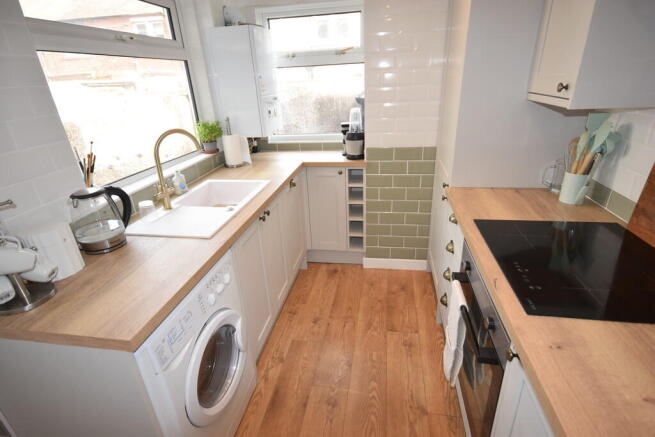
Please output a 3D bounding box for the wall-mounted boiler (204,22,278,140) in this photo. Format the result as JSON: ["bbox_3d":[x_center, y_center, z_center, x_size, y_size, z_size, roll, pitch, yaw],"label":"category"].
[{"bbox_3d":[-0.601,-1.004,2.473,0.340,0.700,0.385,1,24,10],"label":"wall-mounted boiler"}]

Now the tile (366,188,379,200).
[{"bbox_3d":[0.351,-0.188,2.535,0.098,0.100,0.009,1,24,10],"label":"tile"}]

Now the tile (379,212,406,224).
[{"bbox_3d":[0.508,0.004,2.573,0.199,0.100,0.009,1,24,10],"label":"tile"}]

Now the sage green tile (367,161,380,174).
[{"bbox_3d":[0.338,-0.374,2.406,0.091,0.099,0.010,2,24,10],"label":"sage green tile"}]

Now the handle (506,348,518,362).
[{"bbox_3d":[0.494,0.366,0.878,0.028,0.032,0.032,1,24,10],"label":"handle"}]

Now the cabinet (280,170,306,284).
[{"bbox_3d":[-0.504,0.061,2.402,0.560,0.700,0.440,1,24,11],"label":"cabinet"}]

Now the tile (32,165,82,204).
[{"bbox_3d":[-1.026,-0.127,1.253,0.009,0.099,0.186,1,24,10],"label":"tile"}]

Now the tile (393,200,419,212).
[{"bbox_3d":[0.601,-0.087,2.516,0.199,0.100,0.009,1,24,10],"label":"tile"}]

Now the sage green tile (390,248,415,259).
[{"bbox_3d":[0.625,0.287,2.695,0.200,0.100,0.009,1,24,10],"label":"sage green tile"}]

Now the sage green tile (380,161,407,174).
[{"bbox_3d":[0.481,-0.367,2.390,0.199,0.098,0.010,1,24,11],"label":"sage green tile"}]

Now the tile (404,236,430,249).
[{"bbox_3d":[0.720,0.196,2.636,0.200,0.100,0.009,1,24,10],"label":"tile"}]

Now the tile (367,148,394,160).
[{"bbox_3d":[0.385,-0.468,2.402,0.200,0.100,0.009,1,24,10],"label":"tile"}]

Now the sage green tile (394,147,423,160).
[{"bbox_3d":[0.575,-0.455,2.332,0.199,0.098,0.010,1,24,11],"label":"sage green tile"}]

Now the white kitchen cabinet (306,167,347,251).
[{"bbox_3d":[0.034,-0.132,2.777,0.300,0.710,0.380,1,24,11],"label":"white kitchen cabinet"}]

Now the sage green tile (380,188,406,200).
[{"bbox_3d":[0.500,-0.184,2.508,0.200,0.100,0.009,1,24,10],"label":"sage green tile"}]

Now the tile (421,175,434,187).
[{"bbox_3d":[0.734,-0.269,2.385,0.096,0.098,0.010,1,24,11],"label":"tile"}]

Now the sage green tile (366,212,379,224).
[{"bbox_3d":[0.356,0.001,2.581,0.095,0.098,0.010,1,24,11],"label":"sage green tile"}]

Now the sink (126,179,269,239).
[{"bbox_3d":[-0.644,-0.001,1.800,0.464,0.200,0.808,2,24,10],"label":"sink"}]

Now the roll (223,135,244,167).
[{"bbox_3d":[-0.707,-0.505,2.461,0.122,0.220,0.122,-3,24,1],"label":"roll"}]

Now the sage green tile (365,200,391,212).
[{"bbox_3d":[0.401,-0.091,2.521,0.193,0.099,0.010,2,24,10],"label":"sage green tile"}]

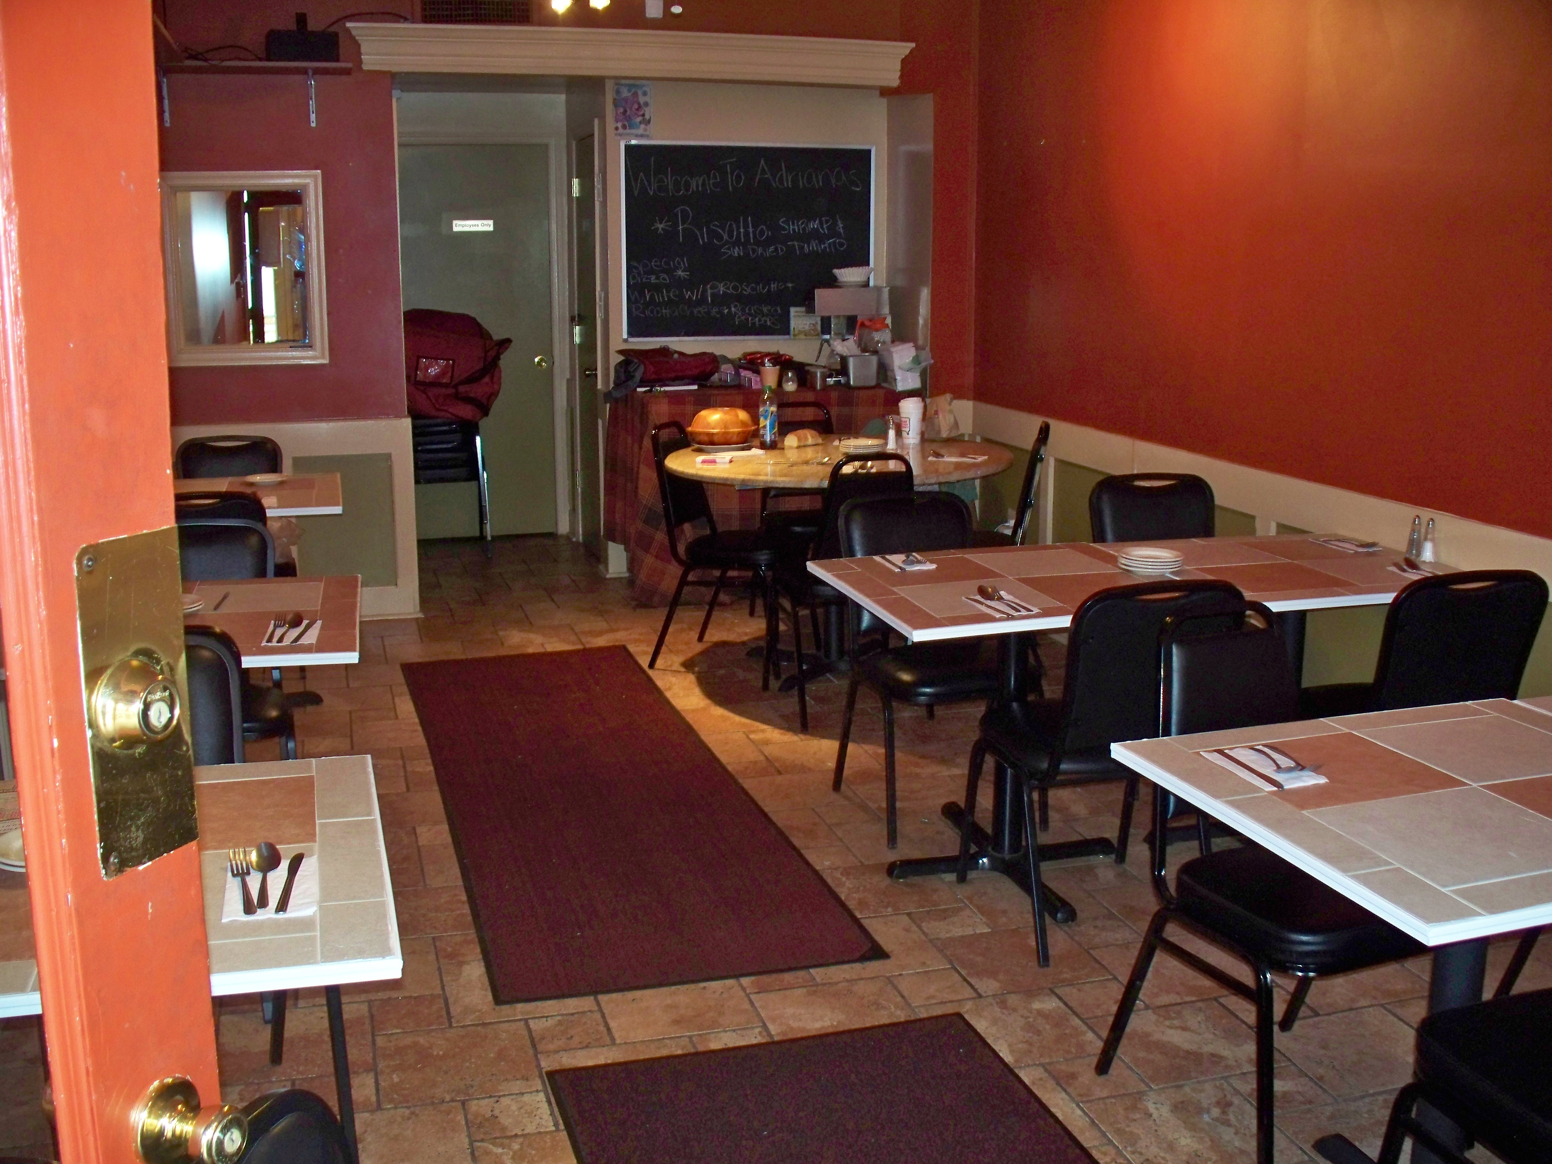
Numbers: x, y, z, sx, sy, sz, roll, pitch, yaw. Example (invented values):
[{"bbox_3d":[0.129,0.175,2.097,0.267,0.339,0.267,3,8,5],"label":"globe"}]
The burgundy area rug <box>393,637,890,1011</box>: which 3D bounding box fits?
[{"bbox_3d":[-0.574,0.553,4.638,0.855,0.010,2.847,-3,12,-17],"label":"burgundy area rug"}]

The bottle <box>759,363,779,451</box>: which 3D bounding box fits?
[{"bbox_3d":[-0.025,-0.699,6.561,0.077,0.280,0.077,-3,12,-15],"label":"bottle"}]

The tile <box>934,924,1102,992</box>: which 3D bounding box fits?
[{"bbox_3d":[0.550,0.854,3.544,0.310,0.010,0.300,-3,12,-16],"label":"tile"}]

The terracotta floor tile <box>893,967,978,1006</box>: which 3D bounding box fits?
[{"bbox_3d":[0.345,0.889,3.433,0.155,0.012,0.150,-3,12,-15],"label":"terracotta floor tile"}]

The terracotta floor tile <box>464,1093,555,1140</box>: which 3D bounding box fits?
[{"bbox_3d":[-0.488,0.982,2.879,0.152,0.010,0.142,-3,12,-16],"label":"terracotta floor tile"}]

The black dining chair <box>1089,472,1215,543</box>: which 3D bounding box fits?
[{"bbox_3d":[1.280,0.131,4.963,0.450,0.880,0.580,-2,12,-10],"label":"black dining chair"}]

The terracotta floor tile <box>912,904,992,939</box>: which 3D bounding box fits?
[{"bbox_3d":[0.398,0.785,3.599,0.146,0.010,0.146,-3,12,-16],"label":"terracotta floor tile"}]

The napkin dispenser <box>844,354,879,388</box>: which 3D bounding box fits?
[{"bbox_3d":[0.394,-0.990,7.352,0.150,0.145,0.140,-2,12,-12],"label":"napkin dispenser"}]

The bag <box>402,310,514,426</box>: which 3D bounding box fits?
[{"bbox_3d":[-1.619,-1.083,7.805,0.580,0.523,0.450,-3,12,-16],"label":"bag"}]

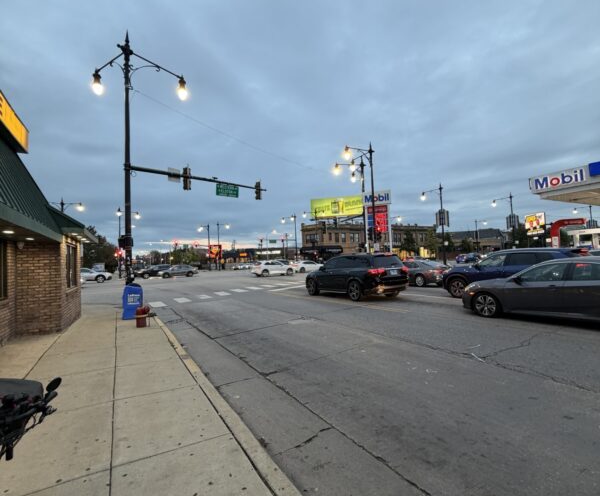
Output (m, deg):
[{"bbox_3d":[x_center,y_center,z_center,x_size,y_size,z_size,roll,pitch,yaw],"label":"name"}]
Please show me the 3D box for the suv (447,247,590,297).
[{"bbox_3d":[7.650,0.980,11.950,1.860,1.700,4.680,-1,-2,-28],"label":"suv"}]

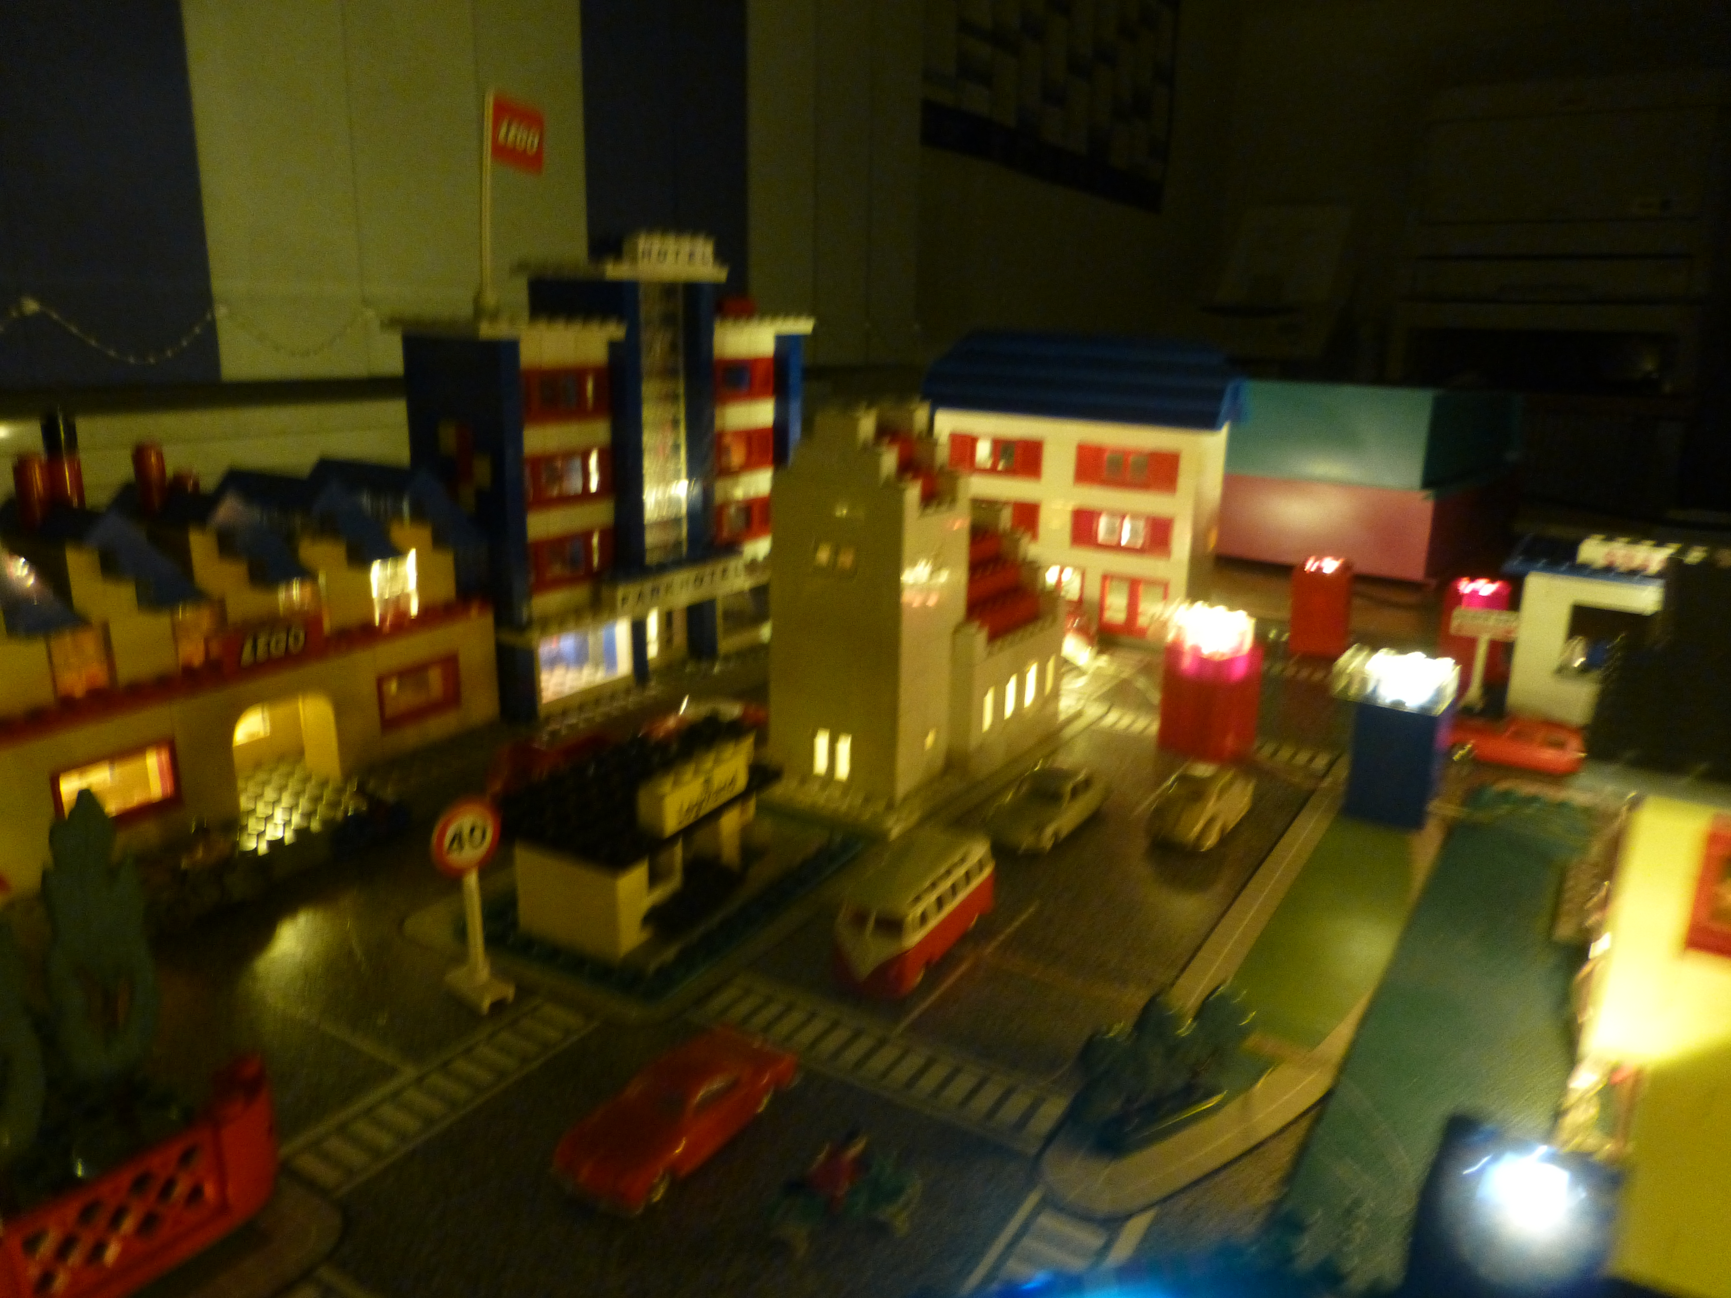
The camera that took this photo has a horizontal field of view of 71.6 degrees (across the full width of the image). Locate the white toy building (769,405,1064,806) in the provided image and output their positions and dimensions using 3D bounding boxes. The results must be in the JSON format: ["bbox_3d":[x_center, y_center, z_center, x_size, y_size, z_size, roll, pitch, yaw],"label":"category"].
[{"bbox_3d":[0.018,-0.023,0.415,0.064,0.118,0.106,11,18,29],"label":"white toy building"}]

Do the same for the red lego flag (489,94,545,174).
[{"bbox_3d":[-0.116,-0.171,0.400,0.002,0.019,0.031,9,13,14],"label":"red lego flag"}]

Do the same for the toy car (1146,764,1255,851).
[{"bbox_3d":[0.106,0.047,0.375,0.018,0.017,0.046,11,18,29],"label":"toy car"}]

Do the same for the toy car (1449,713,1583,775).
[{"bbox_3d":[0.235,0.035,0.436,0.047,0.015,0.018,11,18,30],"label":"toy car"}]

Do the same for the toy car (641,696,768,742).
[{"bbox_3d":[-0.058,0.026,0.431,0.019,0.017,0.050,11,18,29],"label":"toy car"}]

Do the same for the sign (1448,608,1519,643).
[{"bbox_3d":[0.255,-0.010,0.495,0.025,0.012,0.003,11,18,29],"label":"sign"}]

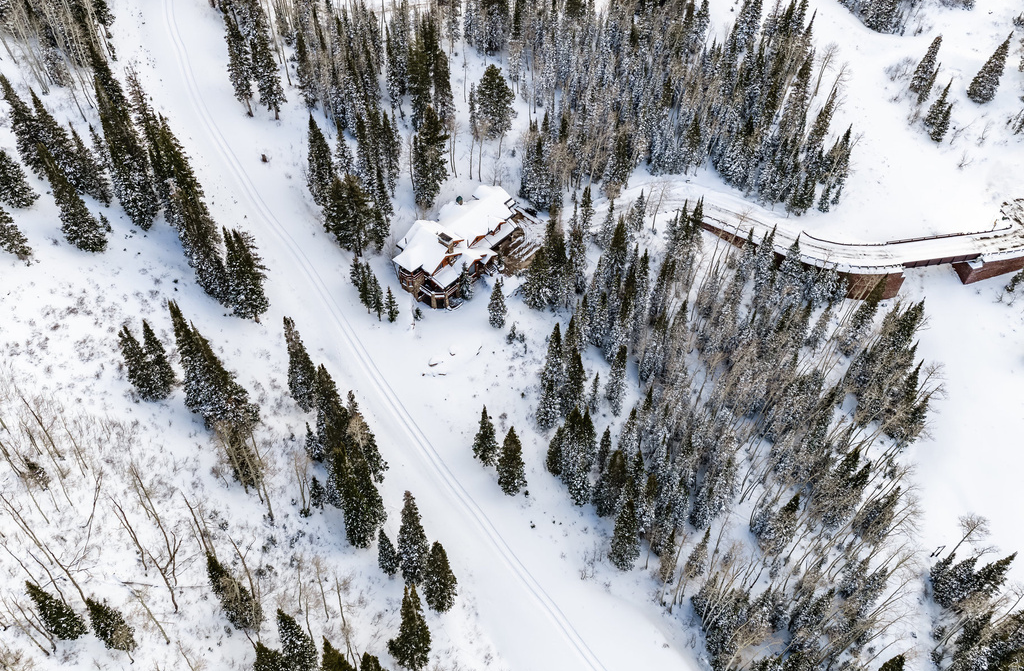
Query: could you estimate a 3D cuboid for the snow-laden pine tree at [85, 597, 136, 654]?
[{"bbox_3d":[-63.930,44.610,125.030,5.800,15.000,5.800,1,44,0],"label":"snow-laden pine tree"}]

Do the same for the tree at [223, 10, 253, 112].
[{"bbox_3d":[-58.350,-57.120,168.180,5.000,22.980,5.000,1,44,0],"label":"tree"}]

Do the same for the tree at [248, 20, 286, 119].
[{"bbox_3d":[-52.920,-57.010,172.510,6.600,22.000,6.600,1,44,0],"label":"tree"}]

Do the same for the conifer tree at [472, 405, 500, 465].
[{"bbox_3d":[-3.750,13.530,112.110,3.780,11.810,3.780,2,45,0],"label":"conifer tree"}]

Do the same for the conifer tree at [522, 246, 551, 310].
[{"bbox_3d":[5.170,-12.110,162.970,6.200,15.270,6.200,1,44,0],"label":"conifer tree"}]

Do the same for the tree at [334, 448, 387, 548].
[{"bbox_3d":[-20.160,19.950,101.180,6.500,18.440,6.500,2,45,0],"label":"tree"}]

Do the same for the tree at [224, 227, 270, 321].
[{"bbox_3d":[-51.080,-11.230,150.080,7.400,22.810,7.400,1,44,0],"label":"tree"}]

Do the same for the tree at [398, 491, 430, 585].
[{"bbox_3d":[-12.520,24.450,97.770,4.400,19.050,4.400,2,45,0],"label":"tree"}]

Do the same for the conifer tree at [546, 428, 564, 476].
[{"bbox_3d":[6.980,16.790,117.120,4.000,10.710,4.000,1,44,0],"label":"conifer tree"}]

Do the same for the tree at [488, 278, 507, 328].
[{"bbox_3d":[-2.310,-5.360,128.720,2.980,10.160,2.980,2,45,0],"label":"tree"}]

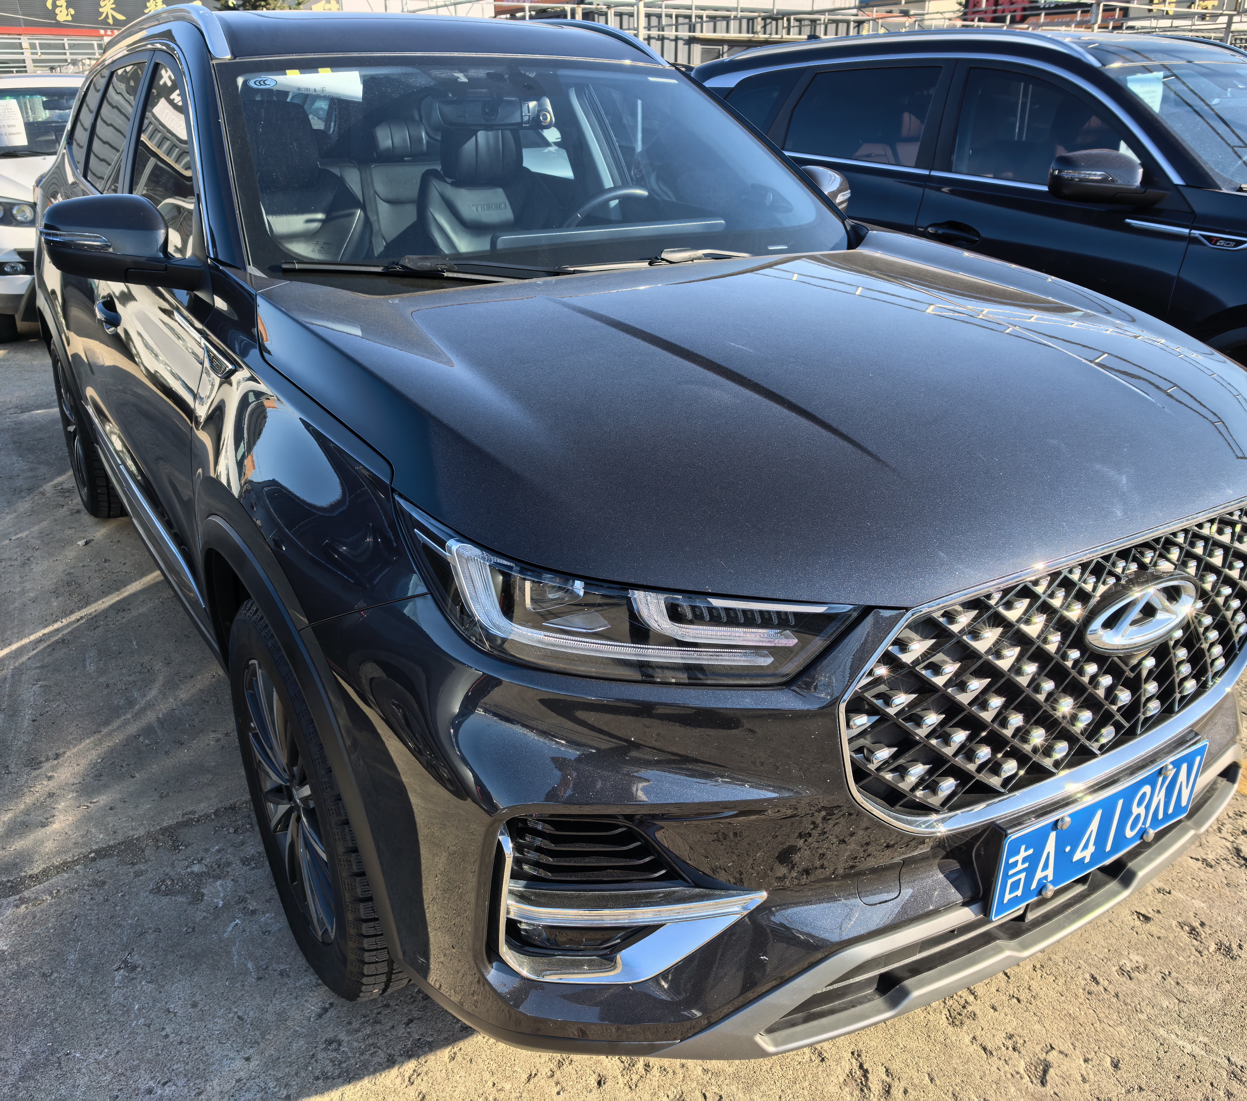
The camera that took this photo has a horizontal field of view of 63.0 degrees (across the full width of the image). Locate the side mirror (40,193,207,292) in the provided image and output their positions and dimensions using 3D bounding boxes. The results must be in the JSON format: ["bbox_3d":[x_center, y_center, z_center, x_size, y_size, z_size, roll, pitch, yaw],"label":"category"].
[{"bbox_3d":[-0.966,-0.594,1.959,0.274,0.193,0.223,-14,26,-30],"label":"side mirror"}]

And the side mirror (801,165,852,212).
[{"bbox_3d":[0.585,-0.985,2.880,0.274,0.193,0.223,-14,26,-30],"label":"side mirror"}]

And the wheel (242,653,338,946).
[{"bbox_3d":[-0.527,0.411,1.812,0.193,0.502,0.502,-14,26,-30],"label":"wheel"}]

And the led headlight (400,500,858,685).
[{"bbox_3d":[-0.005,0.044,1.198,0.447,0.193,0.416,-14,26,-30],"label":"led headlight"}]

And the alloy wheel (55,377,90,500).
[{"bbox_3d":[-2.033,-0.486,3.966,0.193,0.502,0.502,-14,26,-30],"label":"alloy wheel"}]

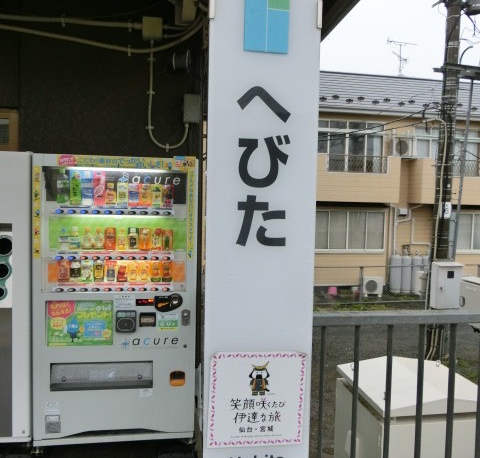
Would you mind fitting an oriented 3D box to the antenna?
[{"bbox_3d":[5.853,-6.215,16.700,1.200,1.380,0.750,0,3,-14],"label":"antenna"}]

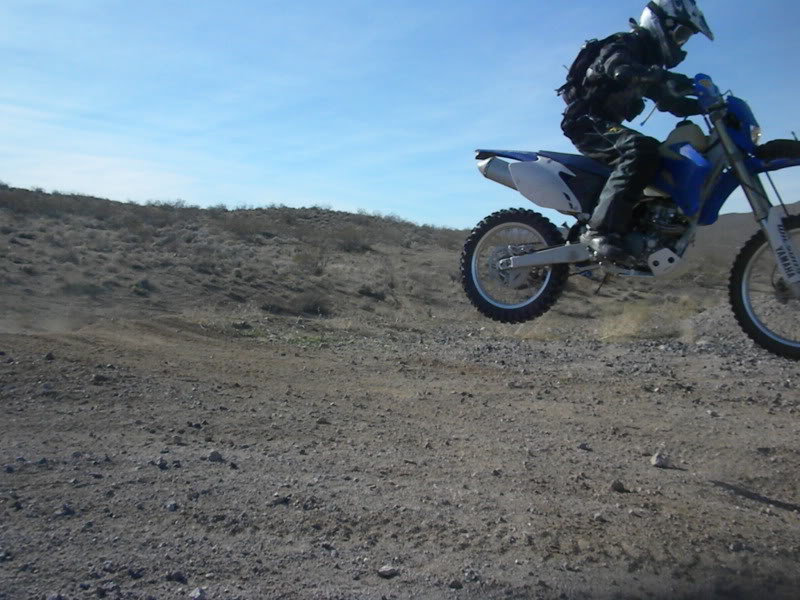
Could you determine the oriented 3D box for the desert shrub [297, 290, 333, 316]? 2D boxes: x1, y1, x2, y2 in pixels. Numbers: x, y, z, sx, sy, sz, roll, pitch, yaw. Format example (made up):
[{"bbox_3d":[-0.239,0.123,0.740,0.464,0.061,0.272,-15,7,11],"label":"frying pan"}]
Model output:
[{"bbox_3d":[-2.300,0.108,23.000,0.980,0.680,0.900,0,1,0],"label":"desert shrub"}]

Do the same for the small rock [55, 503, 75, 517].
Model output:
[{"bbox_3d":[-1.509,0.943,3.850,0.088,0.050,0.070,0,1,0],"label":"small rock"}]

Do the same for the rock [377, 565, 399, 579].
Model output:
[{"bbox_3d":[-0.040,0.968,3.050,0.083,0.038,0.062,0,1,0],"label":"rock"}]

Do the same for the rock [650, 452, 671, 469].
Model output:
[{"bbox_3d":[1.432,0.882,4.700,0.108,0.073,0.090,0,1,0],"label":"rock"}]

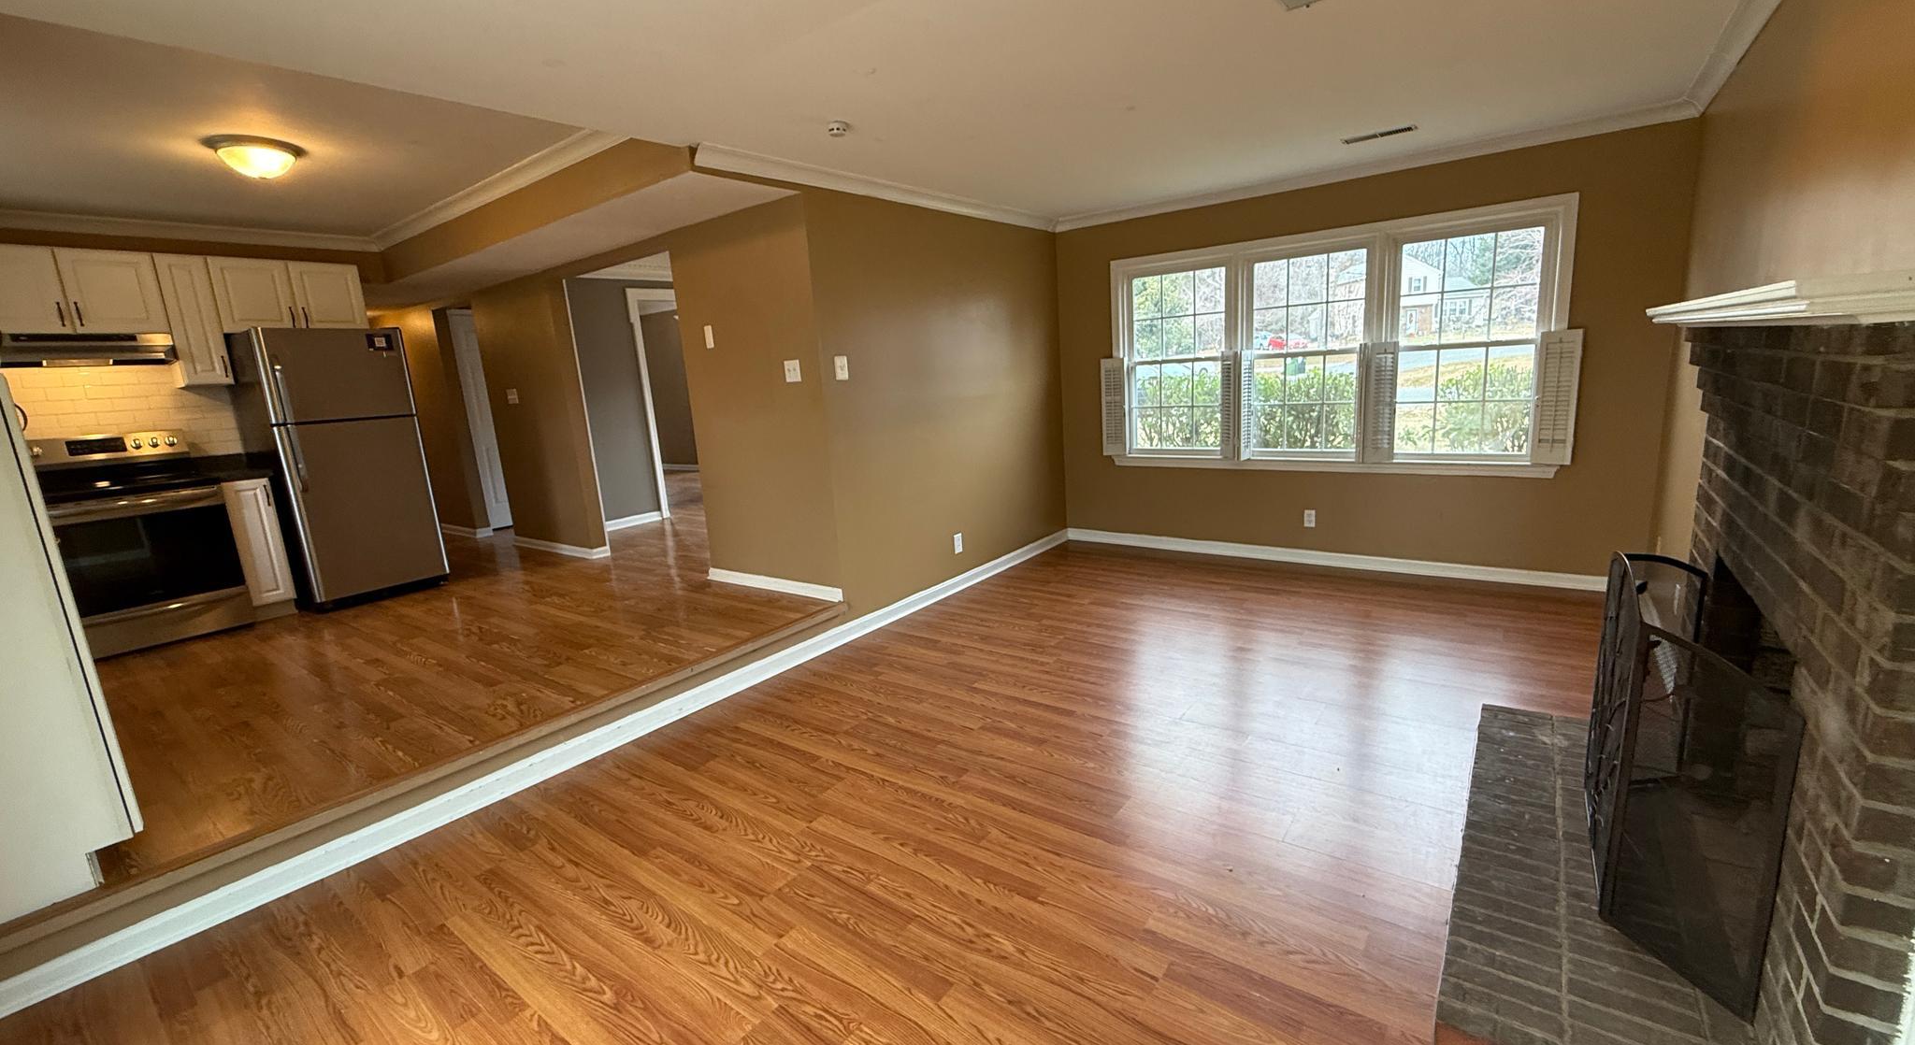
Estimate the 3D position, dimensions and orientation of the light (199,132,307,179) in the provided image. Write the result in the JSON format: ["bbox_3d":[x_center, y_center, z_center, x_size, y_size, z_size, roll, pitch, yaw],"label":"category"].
[{"bbox_3d":[-3.179,-1.623,3.515,0.360,0.140,0.360,5,14,37],"label":"light"}]

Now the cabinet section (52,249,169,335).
[{"bbox_3d":[-4.906,-1.312,4.489,0.320,0.453,0.383,5,14,36],"label":"cabinet section"}]

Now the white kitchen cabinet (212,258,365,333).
[{"bbox_3d":[-4.338,-1.441,5.015,0.330,0.420,0.745,5,14,37],"label":"white kitchen cabinet"}]

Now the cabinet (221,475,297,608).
[{"bbox_3d":[-4.381,0.123,4.796,0.620,0.800,0.220,5,14,37],"label":"cabinet"}]

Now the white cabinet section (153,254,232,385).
[{"bbox_3d":[-4.714,-1.221,4.759,0.320,0.758,0.222,5,14,36],"label":"white cabinet section"}]

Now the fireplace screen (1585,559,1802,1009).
[{"bbox_3d":[1.857,0.533,2.032,0.265,0.795,1.140,5,14,37],"label":"fireplace screen"}]

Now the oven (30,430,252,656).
[{"bbox_3d":[-4.682,0.092,4.383,0.700,1.160,0.760,5,14,37],"label":"oven"}]

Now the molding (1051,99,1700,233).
[{"bbox_3d":[2.096,-2.051,4.657,3.460,0.078,0.080,5,14,37],"label":"molding"}]

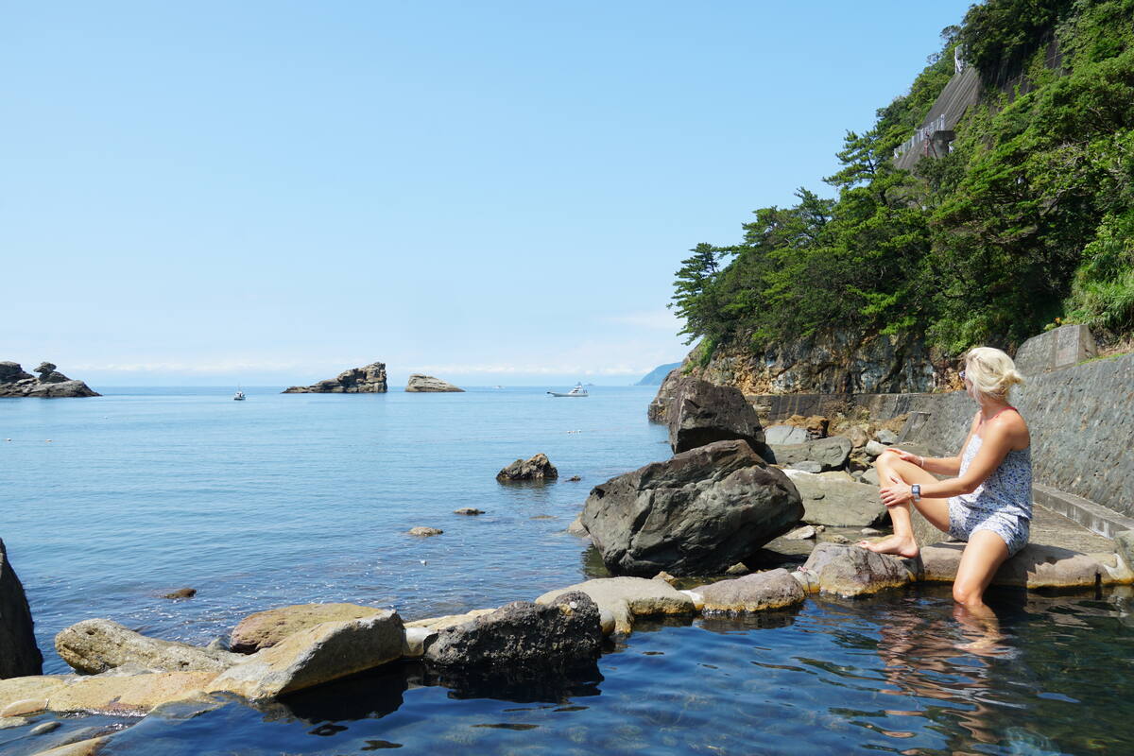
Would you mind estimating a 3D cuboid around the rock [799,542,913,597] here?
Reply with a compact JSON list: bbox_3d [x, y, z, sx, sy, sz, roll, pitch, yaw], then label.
[{"bbox_3d":[1.160,0.765,3.450,0.440,0.200,0.360,0,-1,-21],"label":"rock"}]

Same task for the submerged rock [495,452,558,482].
[{"bbox_3d":[-0.840,1.790,18.000,1.300,0.660,1.000,0,-1,0],"label":"submerged rock"}]

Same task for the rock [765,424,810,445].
[{"bbox_3d":[4.900,1.140,19.000,1.050,0.550,0.850,0,-1,0],"label":"rock"}]

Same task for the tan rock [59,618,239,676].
[{"bbox_3d":[-1.260,0.800,2.600,0.520,0.170,0.270,0,-1,-6],"label":"tan rock"}]

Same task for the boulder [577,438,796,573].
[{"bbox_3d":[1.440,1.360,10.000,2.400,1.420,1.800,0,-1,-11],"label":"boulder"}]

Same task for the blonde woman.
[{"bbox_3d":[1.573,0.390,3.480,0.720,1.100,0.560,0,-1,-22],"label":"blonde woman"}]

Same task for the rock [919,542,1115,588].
[{"bbox_3d":[1.930,0.765,3.600,0.810,0.180,0.360,0,-1,0],"label":"rock"}]

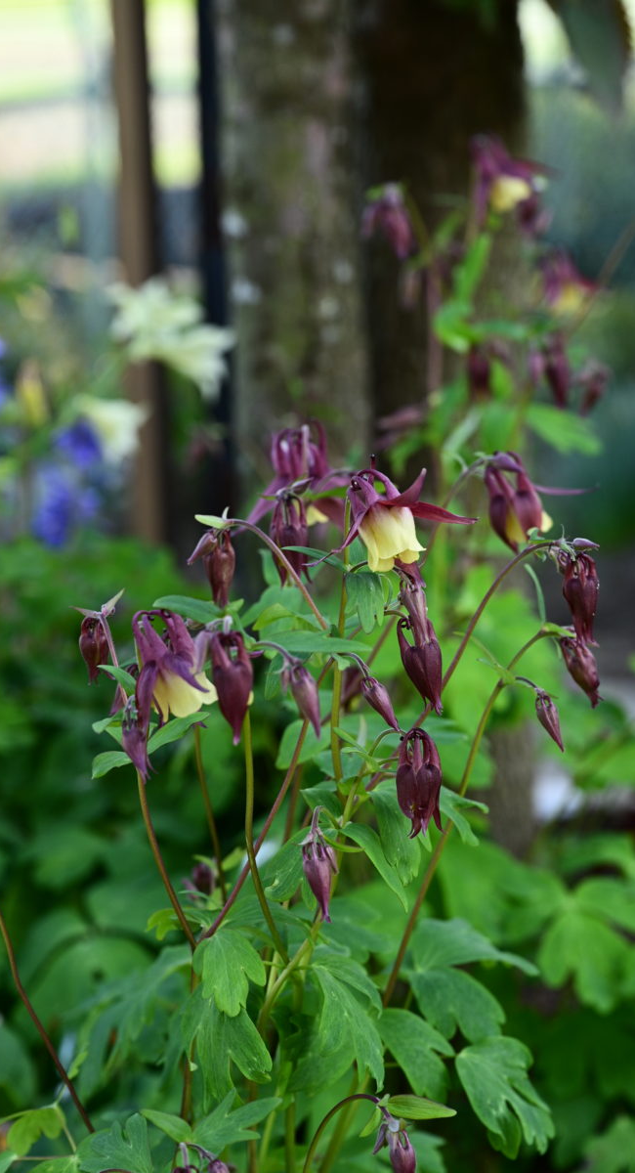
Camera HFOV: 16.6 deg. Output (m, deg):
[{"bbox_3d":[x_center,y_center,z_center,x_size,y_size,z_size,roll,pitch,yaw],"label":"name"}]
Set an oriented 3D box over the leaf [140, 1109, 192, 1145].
[{"bbox_3d":[-0.053,0.187,0.755,0.020,0.008,0.010,33,9,8],"label":"leaf"}]

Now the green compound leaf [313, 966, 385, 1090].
[{"bbox_3d":[0.011,0.151,0.745,0.025,0.041,0.016,-1,15,0],"label":"green compound leaf"}]

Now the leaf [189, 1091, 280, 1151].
[{"bbox_3d":[-0.028,0.185,0.755,0.031,0.021,0.018,-1,14,0],"label":"leaf"}]

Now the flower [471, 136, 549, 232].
[{"bbox_3d":[0.087,-0.183,0.990,0.035,0.041,0.033,-10,18,-30],"label":"flower"}]

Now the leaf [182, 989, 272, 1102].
[{"bbox_3d":[-0.031,0.158,0.750,0.031,0.038,0.016,2,-6,0],"label":"leaf"}]

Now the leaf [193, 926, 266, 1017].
[{"bbox_3d":[-0.030,0.131,0.740,0.025,0.031,0.013,-1,15,0],"label":"leaf"}]

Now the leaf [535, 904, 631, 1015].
[{"bbox_3d":[0.120,0.167,0.980,0.040,0.050,0.020,3,-7,0],"label":"leaf"}]

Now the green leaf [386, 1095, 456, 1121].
[{"bbox_3d":[0.042,0.210,0.880,0.029,0.004,0.009,1,30,3],"label":"green leaf"}]

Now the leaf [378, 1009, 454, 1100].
[{"bbox_3d":[0.041,0.197,0.920,0.032,0.035,0.019,-3,8,-11],"label":"leaf"}]

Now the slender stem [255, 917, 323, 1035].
[{"bbox_3d":[-0.011,0.137,0.765,0.007,0.046,0.007,28,0,5],"label":"slender stem"}]

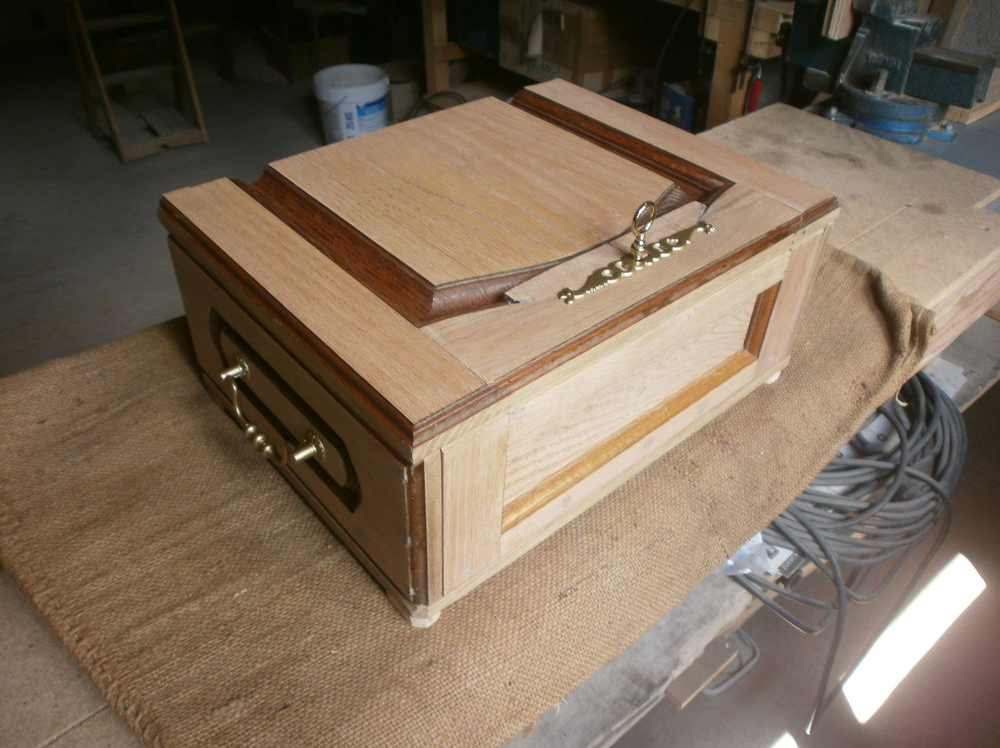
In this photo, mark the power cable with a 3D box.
[{"bbox_3d":[0.442,0.251,0.995,0.391,0.335,0.177,-28,49,-31],"label":"power cable"}]

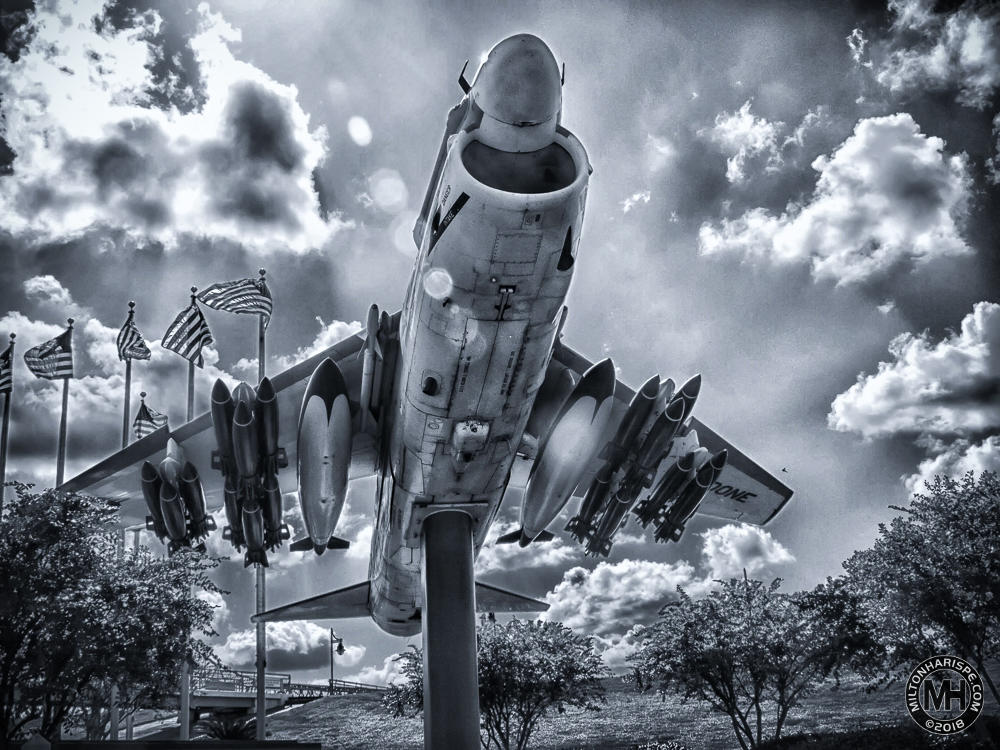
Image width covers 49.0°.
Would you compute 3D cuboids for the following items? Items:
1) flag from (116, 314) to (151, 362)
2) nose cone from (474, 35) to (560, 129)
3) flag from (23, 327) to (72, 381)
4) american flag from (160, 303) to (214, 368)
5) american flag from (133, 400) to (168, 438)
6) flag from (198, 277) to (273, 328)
[{"bbox_3d":[-9.753,-0.998,29.215,1.000,1.350,0.600,6,-19,-29],"label":"flag"},{"bbox_3d":[0.163,-2.665,9.608,0.790,0.770,0.740,0,-33,-10],"label":"nose cone"},{"bbox_3d":[-12.242,-0.583,29.767,1.500,1.500,0.500,11,-22,-40],"label":"flag"},{"bbox_3d":[-8.094,-1.020,28.343,1.450,1.750,0.550,9,-21,-36],"label":"american flag"},{"bbox_3d":[-11.901,1.551,37.434,1.450,1.450,0.500,-15,-20,33],"label":"american flag"},{"bbox_3d":[-6.596,-1.808,27.377,2.000,1.400,0.600,5,-19,-27],"label":"flag"}]

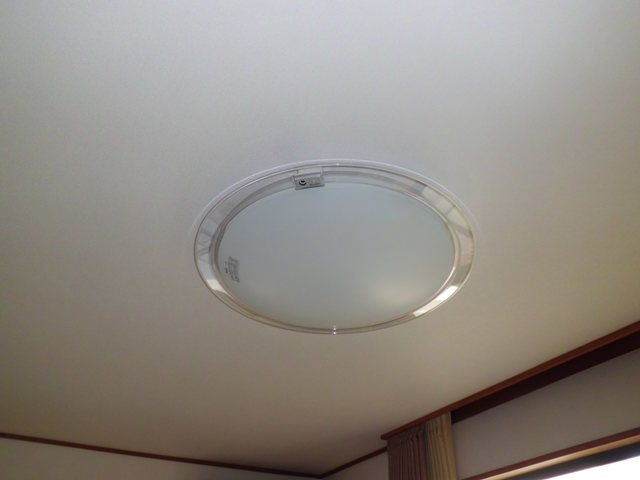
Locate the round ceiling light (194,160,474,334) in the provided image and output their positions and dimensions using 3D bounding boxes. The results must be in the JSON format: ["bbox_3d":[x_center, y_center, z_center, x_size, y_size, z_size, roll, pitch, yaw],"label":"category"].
[{"bbox_3d":[0.034,0.074,1.130,0.650,0.100,0.650,0,-39,0],"label":"round ceiling light"}]

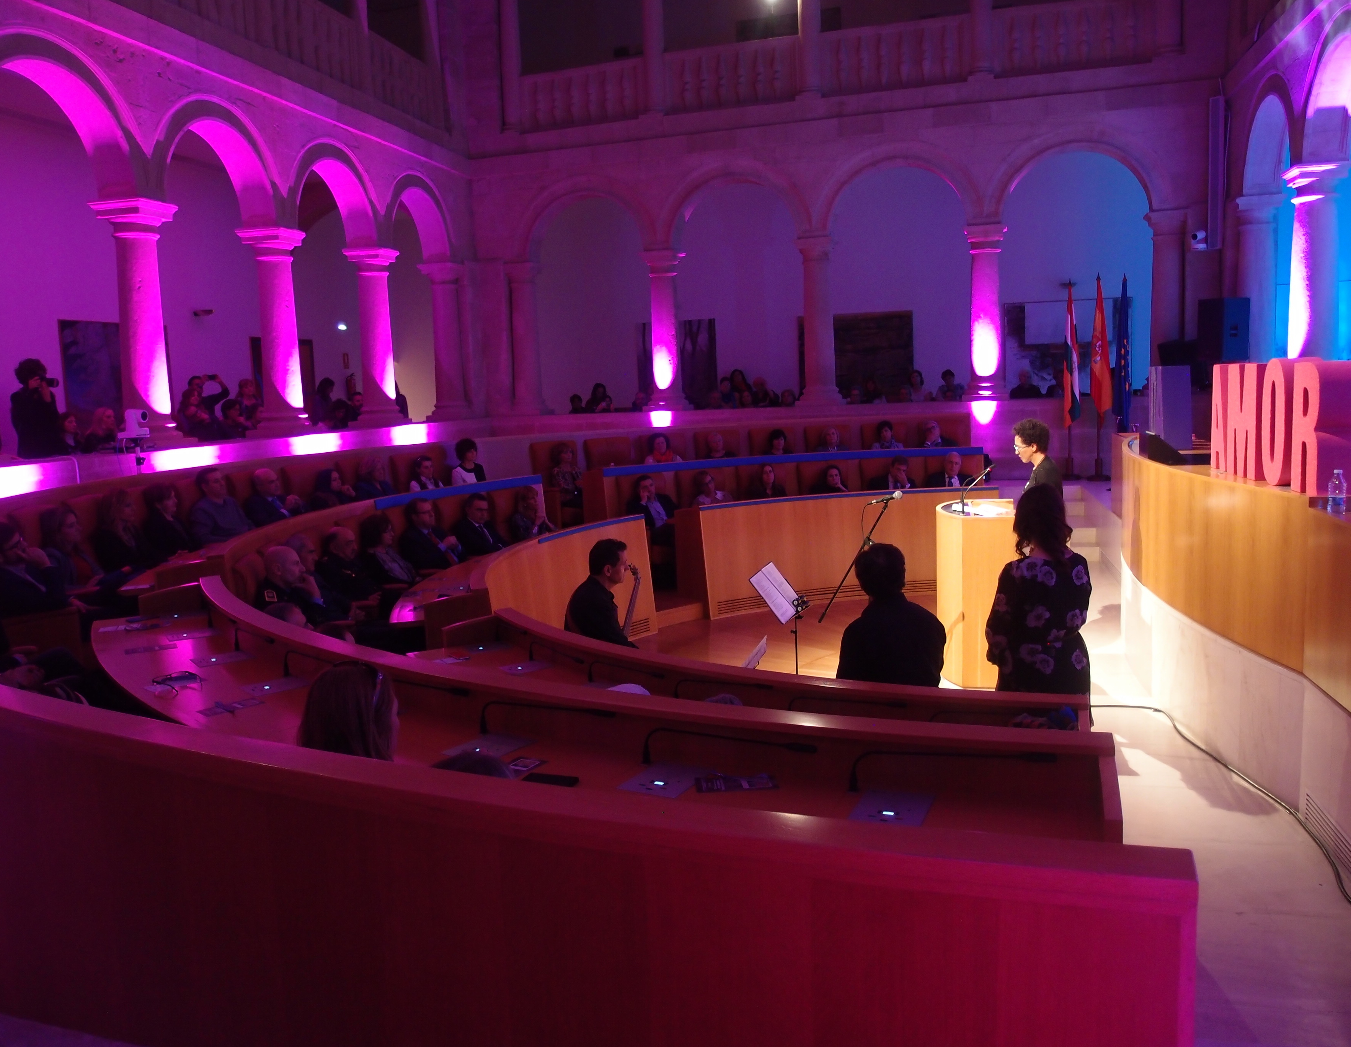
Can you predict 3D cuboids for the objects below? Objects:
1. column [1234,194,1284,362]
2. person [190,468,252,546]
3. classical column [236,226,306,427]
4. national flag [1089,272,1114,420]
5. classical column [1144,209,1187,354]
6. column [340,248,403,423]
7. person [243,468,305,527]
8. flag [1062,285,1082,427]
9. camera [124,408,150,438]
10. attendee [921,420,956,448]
[{"bbox_3d":[7.061,-2.722,13.569,0.560,2.265,0.560,0,7,16],"label":"column"},{"bbox_3d":[-3.348,0.180,8.718,0.800,1.220,0.550,0,7,15],"label":"person"},{"bbox_3d":[-4.205,-2.069,11.967,0.550,2.050,0.550,0,7,15],"label":"classical column"},{"bbox_3d":[5.286,-2.211,13.998,0.320,1.800,0.280,0,7,16],"label":"national flag"},{"bbox_3d":[6.285,-2.788,14.403,0.560,2.265,0.560,0,7,16],"label":"classical column"},{"bbox_3d":[-3.938,-2.429,14.890,0.580,2.265,0.580,0,7,16],"label":"column"},{"bbox_3d":[-3.669,0.114,10.617,0.800,1.250,0.580,0,8,21],"label":"person"},{"bbox_3d":[4.558,-1.925,12.982,0.240,1.640,0.200,0,7,18],"label":"flag"},{"bbox_3d":[-4.121,-0.764,8.603,0.190,0.215,0.170,-1,7,10],"label":"camera"},{"bbox_3d":[3.271,-0.660,14.109,0.560,1.240,0.750,-2,7,5],"label":"attendee"}]

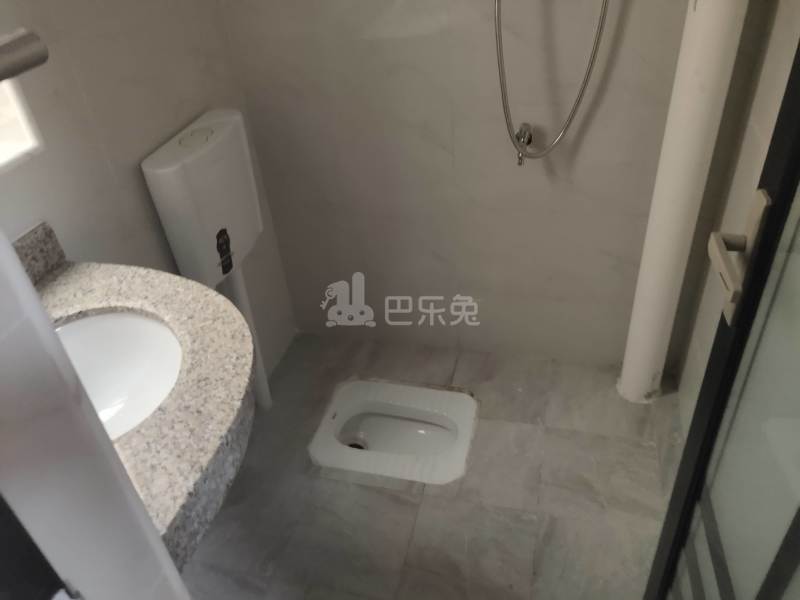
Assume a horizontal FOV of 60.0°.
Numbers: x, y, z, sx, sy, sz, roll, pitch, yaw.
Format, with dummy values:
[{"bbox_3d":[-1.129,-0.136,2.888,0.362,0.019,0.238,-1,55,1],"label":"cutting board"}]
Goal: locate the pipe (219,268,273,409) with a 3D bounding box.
[{"bbox_3d":[-0.431,0.106,1.977,0.040,0.550,0.040,5,38,13],"label":"pipe"}]

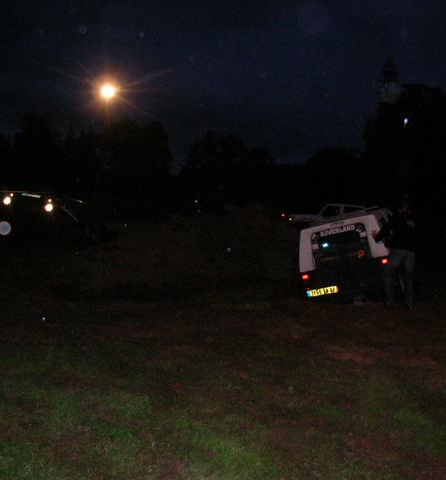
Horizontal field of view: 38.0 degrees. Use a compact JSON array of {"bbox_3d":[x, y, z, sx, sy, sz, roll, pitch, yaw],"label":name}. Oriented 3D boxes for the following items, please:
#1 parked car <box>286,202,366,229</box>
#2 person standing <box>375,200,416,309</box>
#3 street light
[{"bbox_3d":[4.984,-0.974,30.000,4.200,1.500,1.680,0,3,-5],"label":"parked car"},{"bbox_3d":[2.780,0.233,10.400,0.600,1.750,0.550,1,3,14],"label":"person standing"},{"bbox_3d":[-6.342,-8.261,36.000,0.700,0.450,0.600,1,3,6],"label":"street light"}]

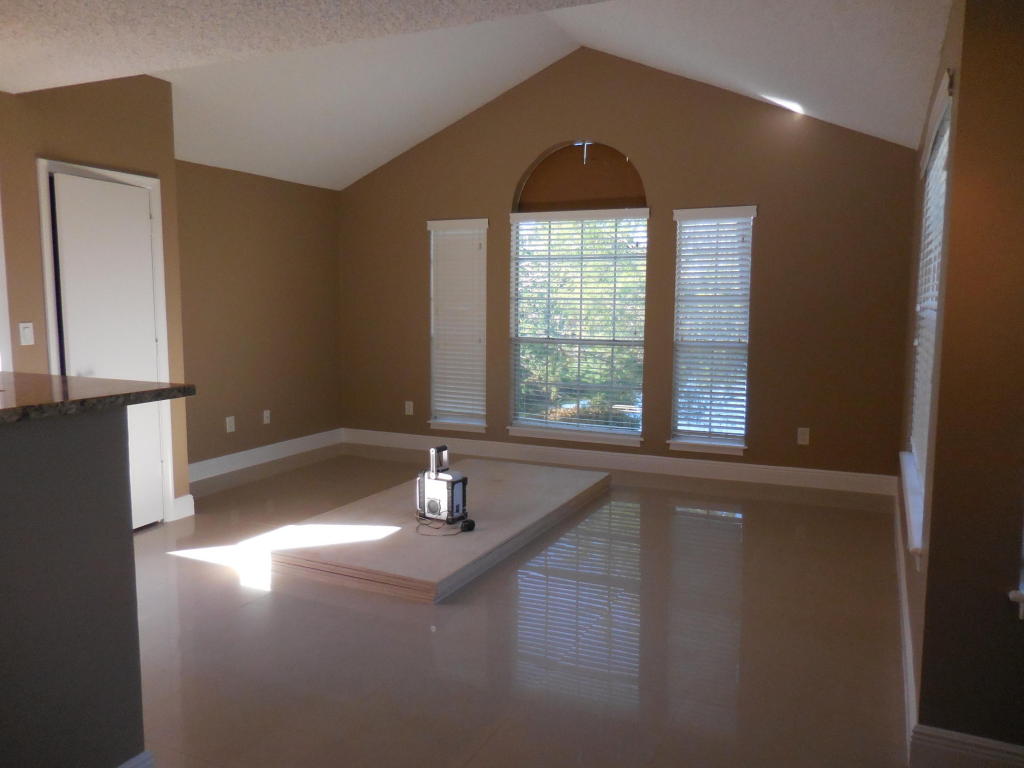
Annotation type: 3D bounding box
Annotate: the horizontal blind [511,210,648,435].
[{"bbox_3d":[0.532,-0.504,6.118,1.206,1.801,0.080,3,6,27],"label":"horizontal blind"}]

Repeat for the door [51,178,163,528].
[{"bbox_3d":[-2.267,-0.132,4.216,0.037,2.013,0.590,2,6,22],"label":"door"}]

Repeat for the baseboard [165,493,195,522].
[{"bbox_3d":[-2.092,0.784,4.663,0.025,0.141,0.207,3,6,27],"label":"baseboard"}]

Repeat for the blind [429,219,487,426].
[{"bbox_3d":[-0.478,-0.547,6.627,0.601,1.811,0.080,3,6,27],"label":"blind"}]

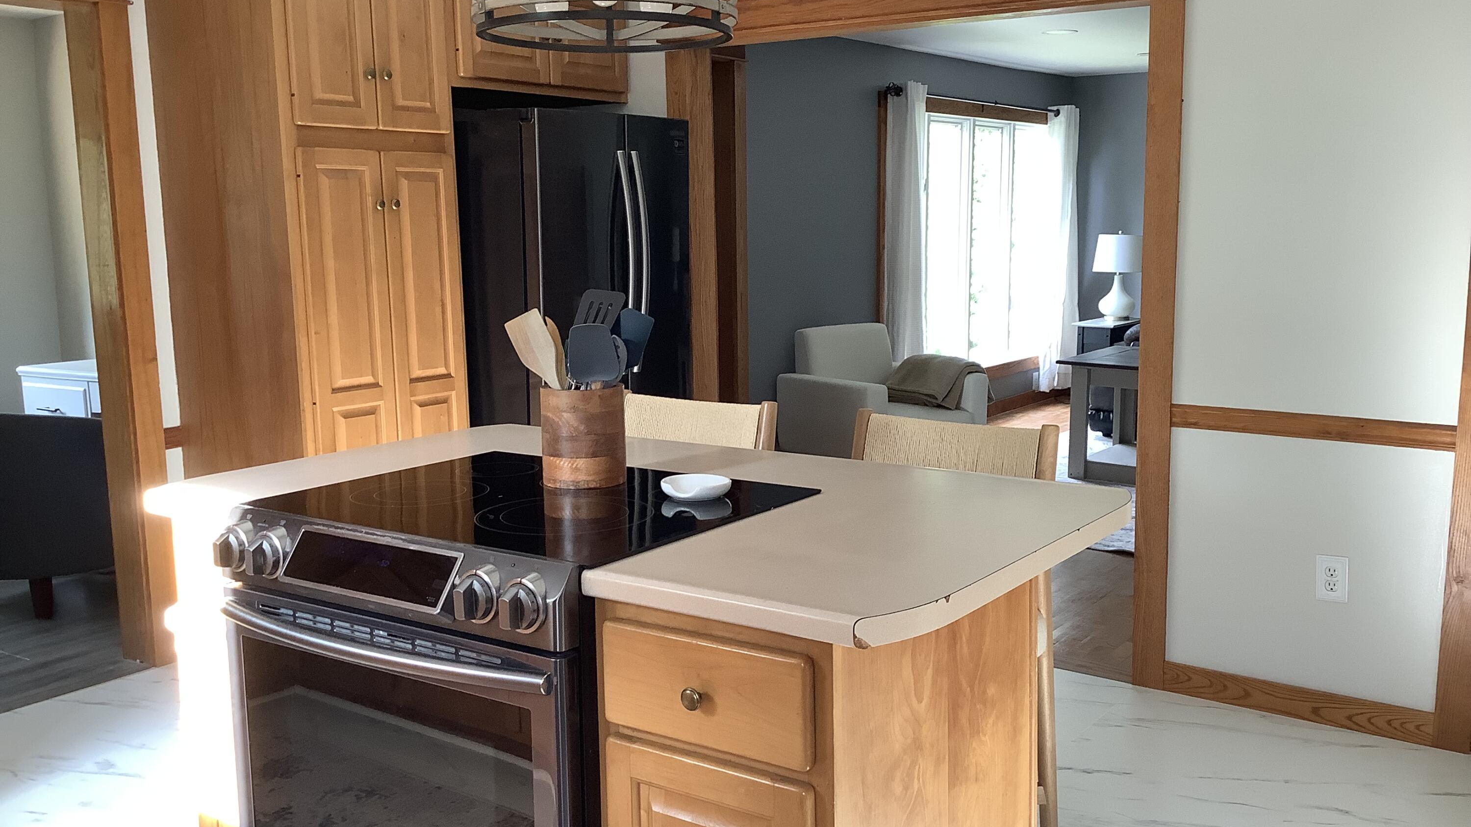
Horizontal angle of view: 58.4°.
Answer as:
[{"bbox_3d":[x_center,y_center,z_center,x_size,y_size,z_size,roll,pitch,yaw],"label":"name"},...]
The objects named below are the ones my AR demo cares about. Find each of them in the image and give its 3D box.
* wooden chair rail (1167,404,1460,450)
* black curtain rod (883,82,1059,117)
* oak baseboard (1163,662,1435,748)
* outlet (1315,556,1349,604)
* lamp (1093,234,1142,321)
[{"bbox_3d":[1.523,0.036,3.516,0.710,0.071,0.028,5,10,34],"label":"wooden chair rail"},{"bbox_3d":[1.552,-1.957,8.265,0.100,0.070,2.490,5,10,34],"label":"black curtain rod"},{"bbox_3d":[1.538,0.791,3.635,0.706,0.093,0.018,5,10,34],"label":"oak baseboard"},{"bbox_3d":[1.603,0.443,3.532,0.082,0.123,0.018,5,10,34],"label":"outlet"},{"bbox_3d":[2.751,-0.976,9.400,0.390,0.636,0.390,5,10,34],"label":"lamp"}]

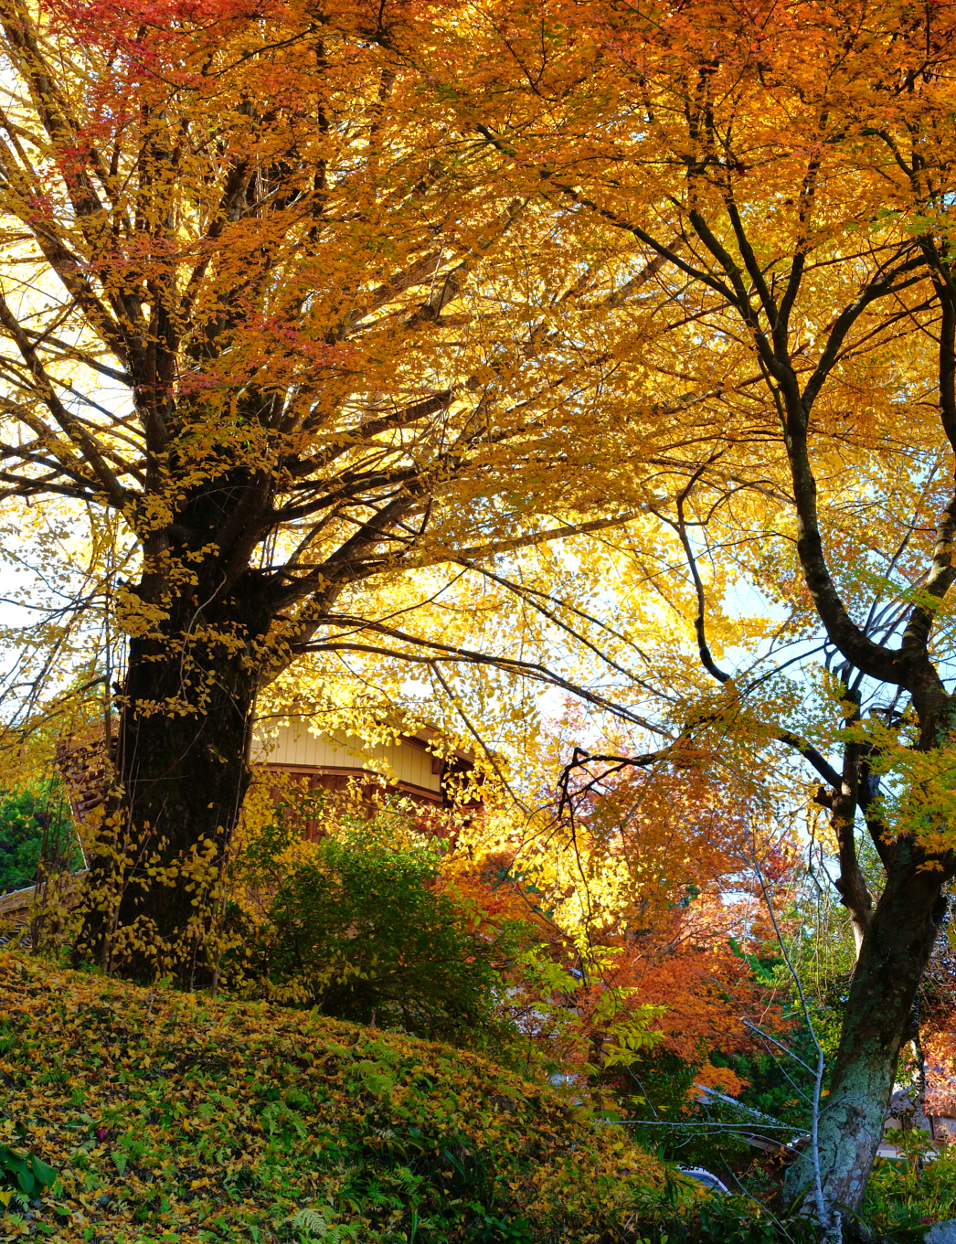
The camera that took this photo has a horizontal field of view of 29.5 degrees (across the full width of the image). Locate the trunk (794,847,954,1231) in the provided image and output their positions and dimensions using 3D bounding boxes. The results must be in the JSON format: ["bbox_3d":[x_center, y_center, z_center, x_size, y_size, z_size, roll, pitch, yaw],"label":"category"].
[{"bbox_3d":[2.000,2.050,9.163,0.440,1.926,0.420,13,-23,20],"label":"trunk"}]

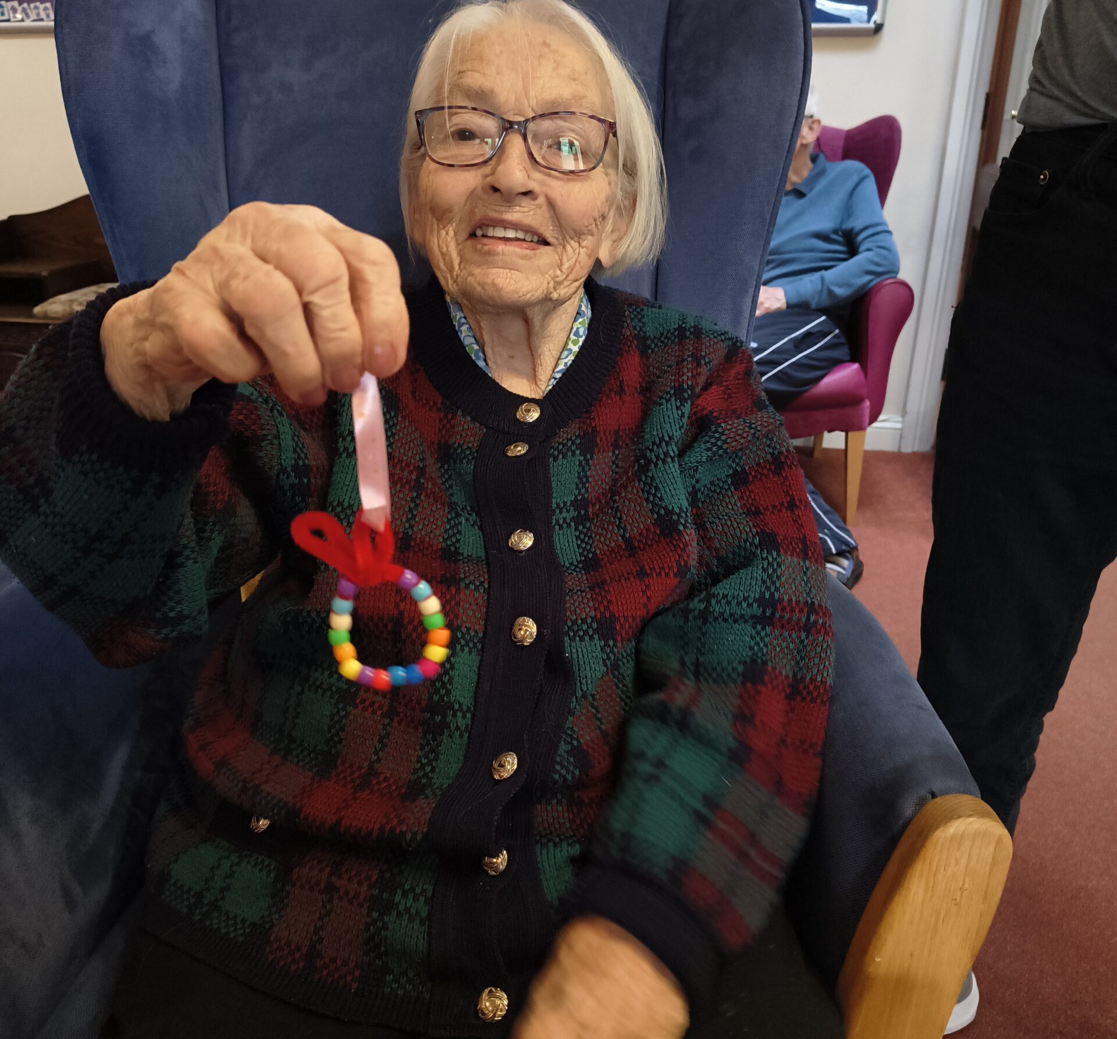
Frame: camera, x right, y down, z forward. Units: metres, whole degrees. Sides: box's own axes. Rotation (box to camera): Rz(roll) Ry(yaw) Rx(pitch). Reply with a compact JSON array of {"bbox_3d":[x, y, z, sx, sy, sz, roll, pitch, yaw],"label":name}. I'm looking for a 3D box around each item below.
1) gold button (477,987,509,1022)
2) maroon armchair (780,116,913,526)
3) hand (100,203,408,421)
[{"bbox_3d":[-0.036,0.270,0.575,0.018,0.019,0.009,0,-16,0],"label":"gold button"},{"bbox_3d":[0.574,-0.597,2.945,0.750,1.060,0.780,3,22,5],"label":"maroon armchair"},{"bbox_3d":[-0.116,-0.081,0.400,0.113,0.080,0.082,9,23,19],"label":"hand"}]

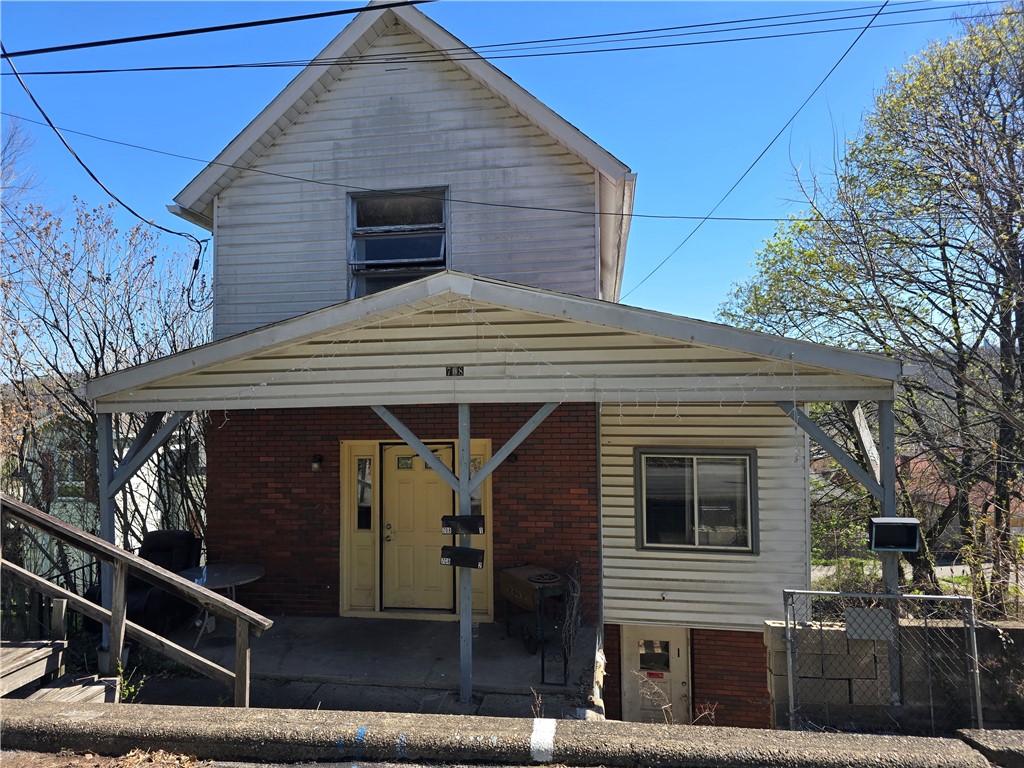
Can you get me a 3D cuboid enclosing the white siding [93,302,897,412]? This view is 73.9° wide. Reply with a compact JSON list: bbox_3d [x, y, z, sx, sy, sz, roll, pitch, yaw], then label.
[{"bbox_3d":[-0.530,-0.296,6.376,7.595,0.980,0.160,-1,-3,10],"label":"white siding"}]

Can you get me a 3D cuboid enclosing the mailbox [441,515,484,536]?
[{"bbox_3d":[-0.445,1.289,6.207,0.401,0.172,0.110,-1,-3,10],"label":"mailbox"}]

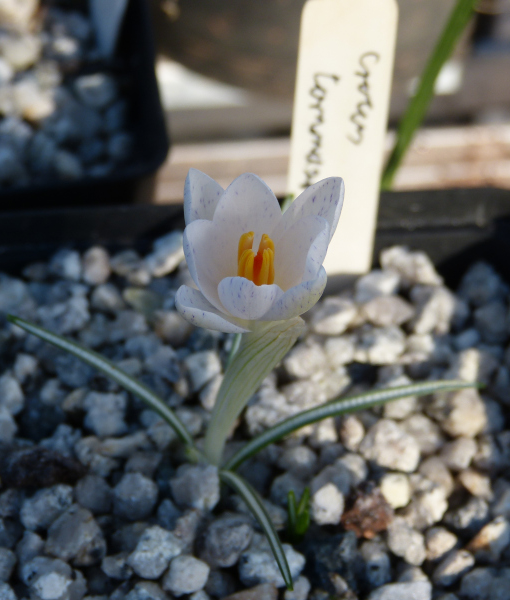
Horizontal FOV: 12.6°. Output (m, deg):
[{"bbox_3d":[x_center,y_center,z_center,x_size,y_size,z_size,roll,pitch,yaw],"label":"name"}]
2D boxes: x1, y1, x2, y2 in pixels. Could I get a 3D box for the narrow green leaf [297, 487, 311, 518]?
[{"bbox_3d":[0.008,0.033,0.372,0.002,0.009,0.002,2,49,0],"label":"narrow green leaf"}]

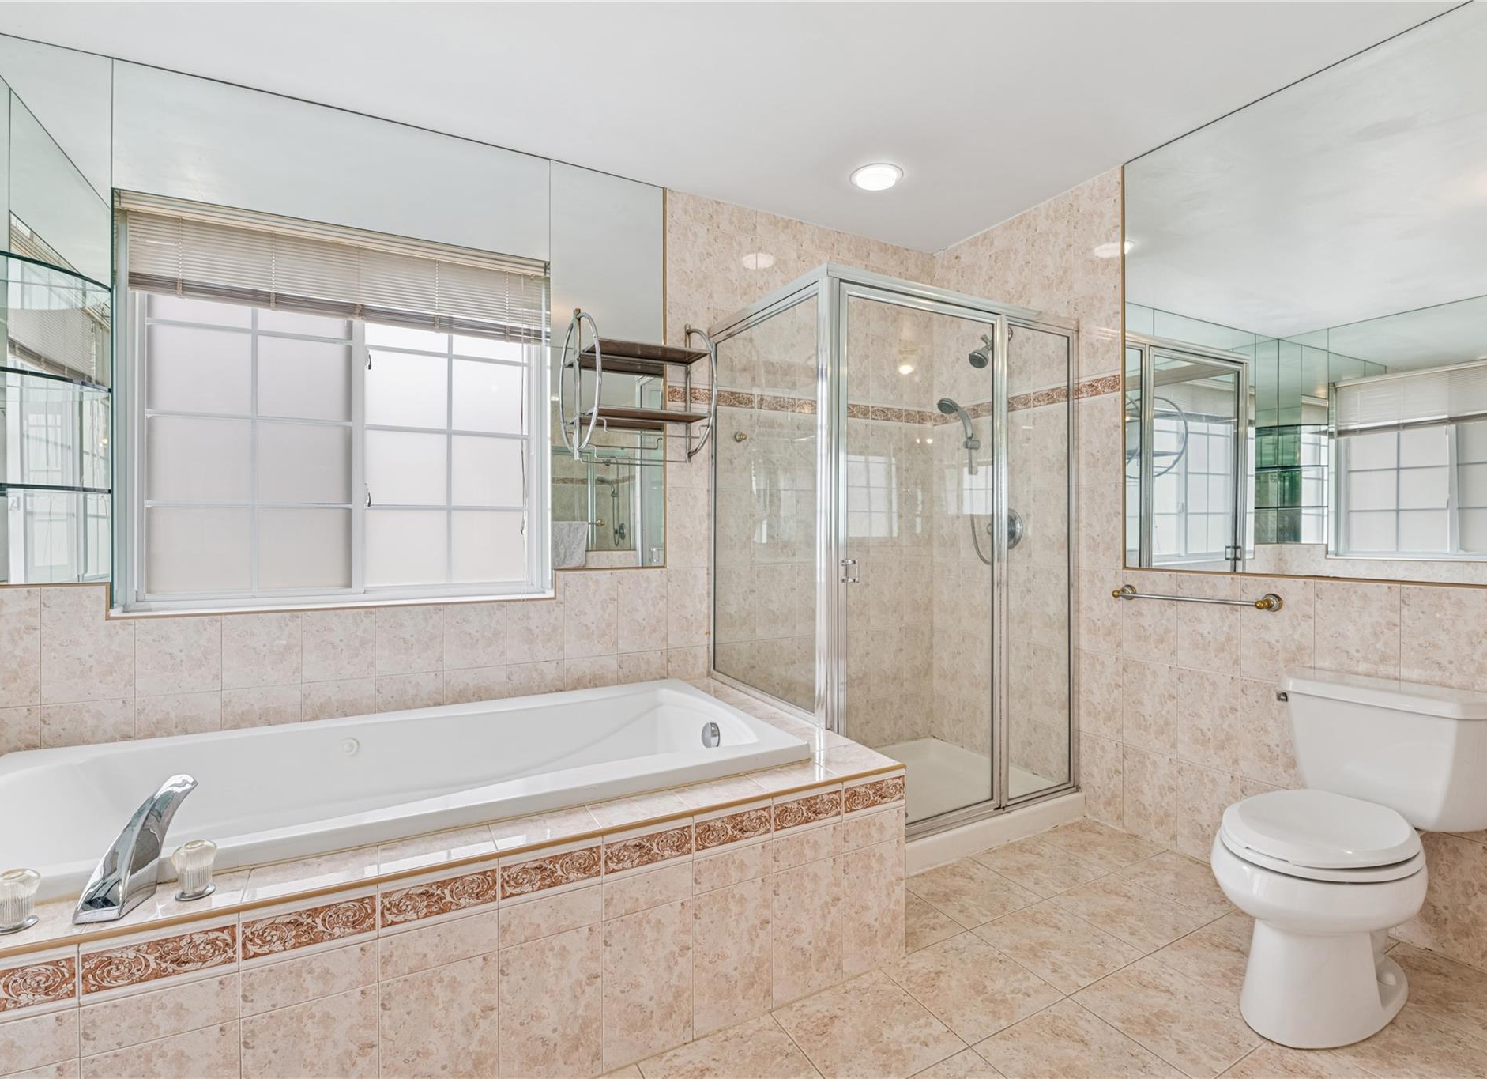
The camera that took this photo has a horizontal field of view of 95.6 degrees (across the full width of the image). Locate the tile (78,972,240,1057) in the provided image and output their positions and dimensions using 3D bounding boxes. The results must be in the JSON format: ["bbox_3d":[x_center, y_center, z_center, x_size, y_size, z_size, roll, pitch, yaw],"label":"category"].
[{"bbox_3d":[-0.893,0.726,1.038,0.203,0.077,0.010,-1,1,-28],"label":"tile"}]

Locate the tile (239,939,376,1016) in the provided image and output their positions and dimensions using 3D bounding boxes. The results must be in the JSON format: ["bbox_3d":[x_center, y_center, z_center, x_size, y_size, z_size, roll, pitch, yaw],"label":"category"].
[{"bbox_3d":[-0.726,0.735,1.136,0.199,0.077,0.010,-1,1,-28],"label":"tile"}]

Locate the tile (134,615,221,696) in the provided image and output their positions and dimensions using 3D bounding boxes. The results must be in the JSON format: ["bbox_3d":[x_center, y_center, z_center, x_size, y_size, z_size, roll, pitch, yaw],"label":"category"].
[{"bbox_3d":[-1.662,0.342,1.990,0.203,0.226,0.010,-1,1,-27],"label":"tile"}]

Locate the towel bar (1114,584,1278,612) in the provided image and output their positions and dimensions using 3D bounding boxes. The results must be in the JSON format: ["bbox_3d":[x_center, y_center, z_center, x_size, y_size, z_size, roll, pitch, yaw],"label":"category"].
[{"bbox_3d":[1.459,0.191,2.208,0.080,0.056,0.510,-1,1,-28],"label":"towel bar"}]

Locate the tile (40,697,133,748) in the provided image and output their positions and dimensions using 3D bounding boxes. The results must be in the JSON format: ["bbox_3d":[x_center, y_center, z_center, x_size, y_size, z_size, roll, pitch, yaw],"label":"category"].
[{"bbox_3d":[-1.871,0.528,1.931,0.201,0.130,0.010,0,0,-27],"label":"tile"}]

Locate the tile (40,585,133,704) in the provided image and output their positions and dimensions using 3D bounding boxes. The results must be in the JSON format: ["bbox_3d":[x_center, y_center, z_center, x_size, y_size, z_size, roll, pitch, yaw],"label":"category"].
[{"bbox_3d":[-1.843,0.295,1.897,0.203,0.326,0.010,-1,1,-27],"label":"tile"}]

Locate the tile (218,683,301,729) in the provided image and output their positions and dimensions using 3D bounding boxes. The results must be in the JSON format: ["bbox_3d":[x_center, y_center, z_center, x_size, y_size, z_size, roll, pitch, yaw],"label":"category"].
[{"bbox_3d":[-1.509,0.525,2.119,0.207,0.130,0.010,0,0,-27],"label":"tile"}]

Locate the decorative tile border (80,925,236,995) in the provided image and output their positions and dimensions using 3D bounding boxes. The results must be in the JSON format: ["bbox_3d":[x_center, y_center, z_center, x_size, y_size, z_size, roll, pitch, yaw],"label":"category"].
[{"bbox_3d":[-0.921,0.664,1.071,0.192,0.062,0.010,0,0,-27],"label":"decorative tile border"}]

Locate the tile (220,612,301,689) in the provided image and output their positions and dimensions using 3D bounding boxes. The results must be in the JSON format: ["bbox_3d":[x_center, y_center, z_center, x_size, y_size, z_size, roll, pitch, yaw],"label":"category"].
[{"bbox_3d":[-1.482,0.340,2.083,0.203,0.226,0.010,-1,1,-27],"label":"tile"}]

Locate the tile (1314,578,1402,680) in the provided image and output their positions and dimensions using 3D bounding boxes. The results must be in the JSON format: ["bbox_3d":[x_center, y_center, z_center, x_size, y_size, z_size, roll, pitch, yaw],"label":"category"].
[{"bbox_3d":[1.692,0.284,1.864,0.010,0.315,0.200,-1,1,-28],"label":"tile"}]

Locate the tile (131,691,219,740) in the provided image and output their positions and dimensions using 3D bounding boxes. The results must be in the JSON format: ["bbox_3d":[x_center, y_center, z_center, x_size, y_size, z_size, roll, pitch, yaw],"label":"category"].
[{"bbox_3d":[-1.614,0.505,1.934,0.199,0.125,0.010,-1,1,-28],"label":"tile"}]

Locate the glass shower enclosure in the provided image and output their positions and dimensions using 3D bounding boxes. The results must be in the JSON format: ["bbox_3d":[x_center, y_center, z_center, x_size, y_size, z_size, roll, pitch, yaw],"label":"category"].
[{"bbox_3d":[0.595,0.072,2.698,1.197,1.857,0.778,-1,1,-29],"label":"glass shower enclosure"}]

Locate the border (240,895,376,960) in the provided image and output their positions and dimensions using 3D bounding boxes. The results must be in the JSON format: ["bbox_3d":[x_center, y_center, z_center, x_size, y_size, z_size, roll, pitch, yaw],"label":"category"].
[{"bbox_3d":[-0.727,0.652,1.134,0.199,0.063,0.010,-1,1,-28],"label":"border"}]

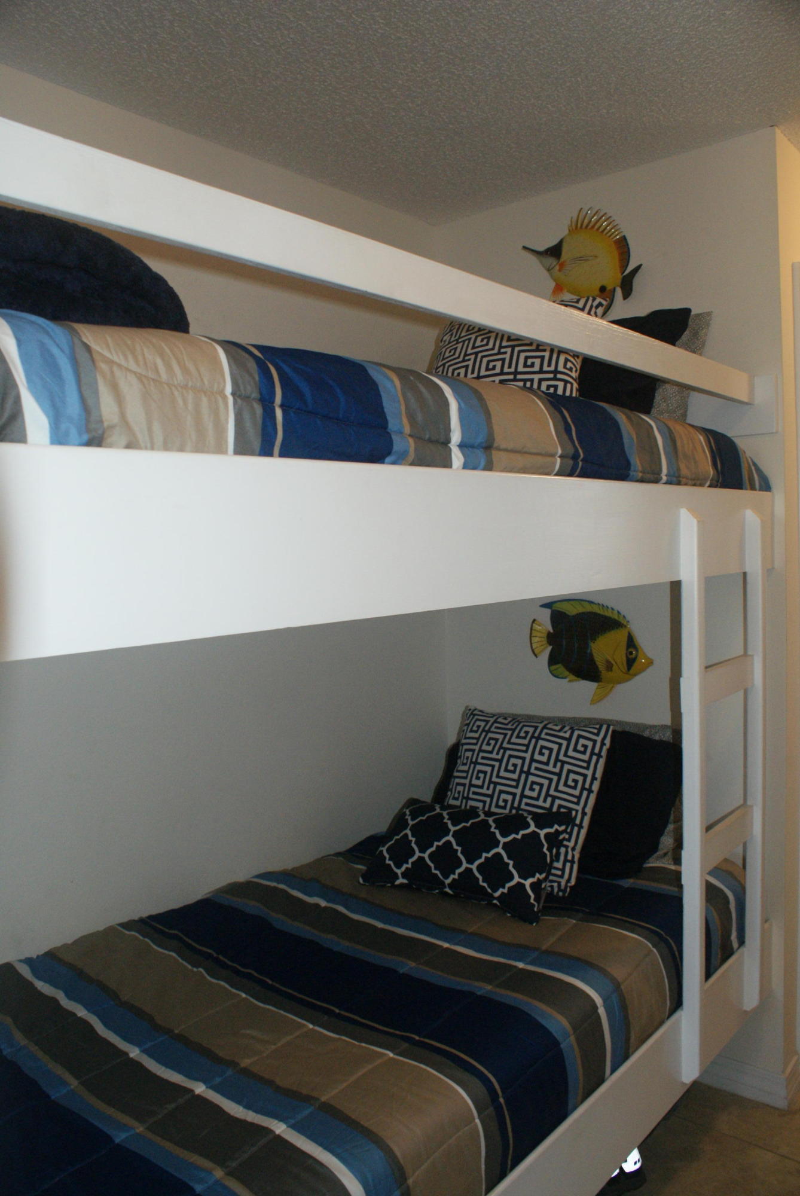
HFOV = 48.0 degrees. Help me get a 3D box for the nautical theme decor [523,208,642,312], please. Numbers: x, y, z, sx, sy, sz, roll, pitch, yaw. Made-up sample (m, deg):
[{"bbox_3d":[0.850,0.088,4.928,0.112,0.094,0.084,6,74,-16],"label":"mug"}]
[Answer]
[{"bbox_3d":[0.484,-0.888,2.411,0.365,0.306,0.050,1,5,41],"label":"nautical theme decor"}]

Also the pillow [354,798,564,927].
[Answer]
[{"bbox_3d":[0.148,0.591,2.123,0.480,0.120,0.280,-3,44,39],"label":"pillow"}]

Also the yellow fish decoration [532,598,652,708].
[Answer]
[{"bbox_3d":[0.520,0.149,2.471,0.380,0.294,0.050,1,5,41],"label":"yellow fish decoration"}]

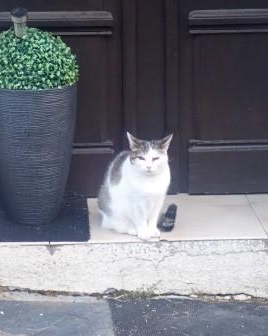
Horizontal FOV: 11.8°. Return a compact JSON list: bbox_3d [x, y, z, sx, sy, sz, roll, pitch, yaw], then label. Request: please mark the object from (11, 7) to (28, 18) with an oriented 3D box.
[{"bbox_3d":[-0.365,-0.496,4.132,0.056,0.031,0.056,-4,21,1],"label":"object"}]

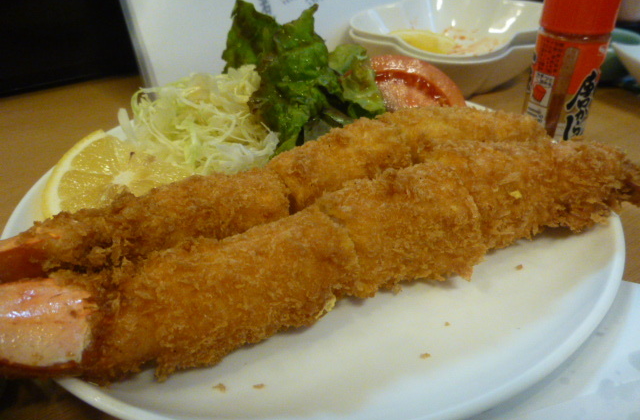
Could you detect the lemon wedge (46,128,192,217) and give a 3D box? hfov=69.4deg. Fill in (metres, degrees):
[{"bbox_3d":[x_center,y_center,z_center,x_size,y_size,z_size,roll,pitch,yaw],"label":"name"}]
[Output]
[{"bbox_3d":[-0.079,-0.007,0.195,0.063,0.020,0.062,-2,56,3],"label":"lemon wedge"}]

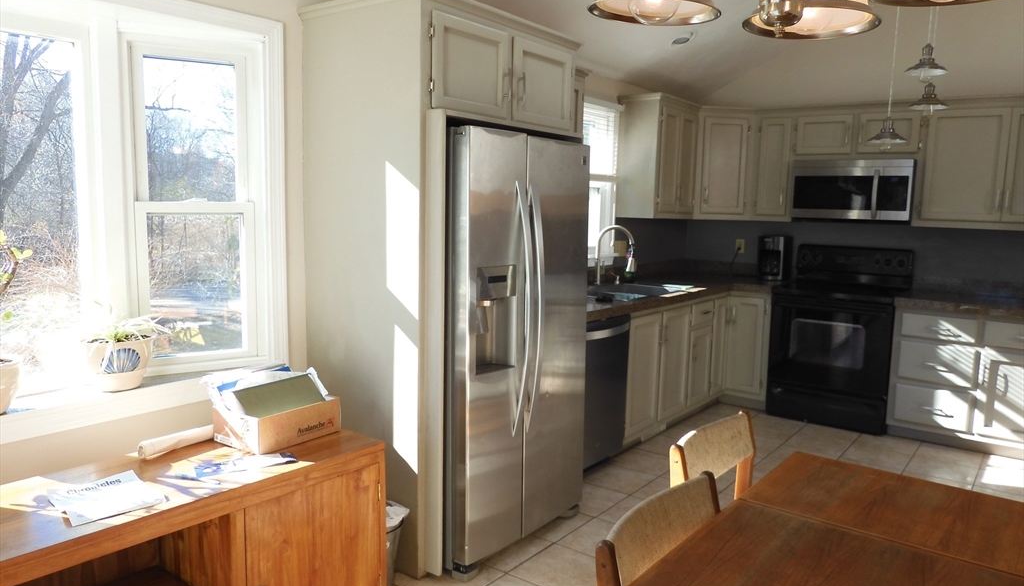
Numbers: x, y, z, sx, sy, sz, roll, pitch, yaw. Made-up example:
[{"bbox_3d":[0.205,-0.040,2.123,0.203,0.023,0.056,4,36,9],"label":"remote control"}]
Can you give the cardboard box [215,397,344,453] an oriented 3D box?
[{"bbox_3d":[-0.787,0.425,2.403,0.235,0.118,0.313,5,7,34],"label":"cardboard box"}]

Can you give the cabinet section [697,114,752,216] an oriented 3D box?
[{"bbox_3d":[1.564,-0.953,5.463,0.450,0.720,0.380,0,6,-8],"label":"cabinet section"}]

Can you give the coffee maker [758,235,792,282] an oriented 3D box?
[{"bbox_3d":[2.019,-0.267,5.442,0.185,0.335,0.240,6,8,37],"label":"coffee maker"}]

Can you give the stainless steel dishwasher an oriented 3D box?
[{"bbox_3d":[0.246,0.549,4.038,0.634,0.870,0.609,6,8,37],"label":"stainless steel dishwasher"}]

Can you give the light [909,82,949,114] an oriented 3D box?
[{"bbox_3d":[2.278,-1.062,3.890,0.224,0.176,0.224,6,8,37],"label":"light"}]

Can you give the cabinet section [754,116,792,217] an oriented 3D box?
[{"bbox_3d":[2.023,-0.941,5.362,0.239,0.740,0.320,6,8,37],"label":"cabinet section"}]

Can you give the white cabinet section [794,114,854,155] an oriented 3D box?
[{"bbox_3d":[2.298,-1.129,5.130,0.382,0.285,0.320,6,8,37],"label":"white cabinet section"}]

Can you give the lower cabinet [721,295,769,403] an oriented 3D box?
[{"bbox_3d":[1.909,0.382,5.472,0.336,0.785,0.606,6,8,37],"label":"lower cabinet"}]

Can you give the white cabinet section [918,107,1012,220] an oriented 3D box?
[{"bbox_3d":[3.011,-0.826,4.704,0.465,0.740,0.324,6,8,37],"label":"white cabinet section"}]

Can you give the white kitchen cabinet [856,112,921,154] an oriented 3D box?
[{"bbox_3d":[2.621,-1.086,4.890,0.375,0.295,0.330,6,8,37],"label":"white kitchen cabinet"}]

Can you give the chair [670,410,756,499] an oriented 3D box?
[{"bbox_3d":[0.736,0.788,1.920,0.510,0.790,0.490,6,8,37],"label":"chair"}]

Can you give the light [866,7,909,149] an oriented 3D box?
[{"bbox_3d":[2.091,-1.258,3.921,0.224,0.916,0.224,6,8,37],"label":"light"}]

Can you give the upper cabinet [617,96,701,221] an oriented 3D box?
[{"bbox_3d":[1.045,-0.944,5.088,0.345,0.825,0.665,6,8,37],"label":"upper cabinet"}]

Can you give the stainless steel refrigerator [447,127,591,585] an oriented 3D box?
[{"bbox_3d":[-0.228,0.193,3.195,0.864,1.741,0.825,6,8,37],"label":"stainless steel refrigerator"}]

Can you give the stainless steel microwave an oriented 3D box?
[{"bbox_3d":[2.456,-0.709,5.068,0.764,0.429,0.423,6,8,37],"label":"stainless steel microwave"}]

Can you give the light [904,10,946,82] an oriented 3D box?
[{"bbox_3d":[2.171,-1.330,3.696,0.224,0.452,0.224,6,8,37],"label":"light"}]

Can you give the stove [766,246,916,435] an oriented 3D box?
[{"bbox_3d":[2.316,0.285,5.023,0.768,1.187,0.670,6,8,37],"label":"stove"}]

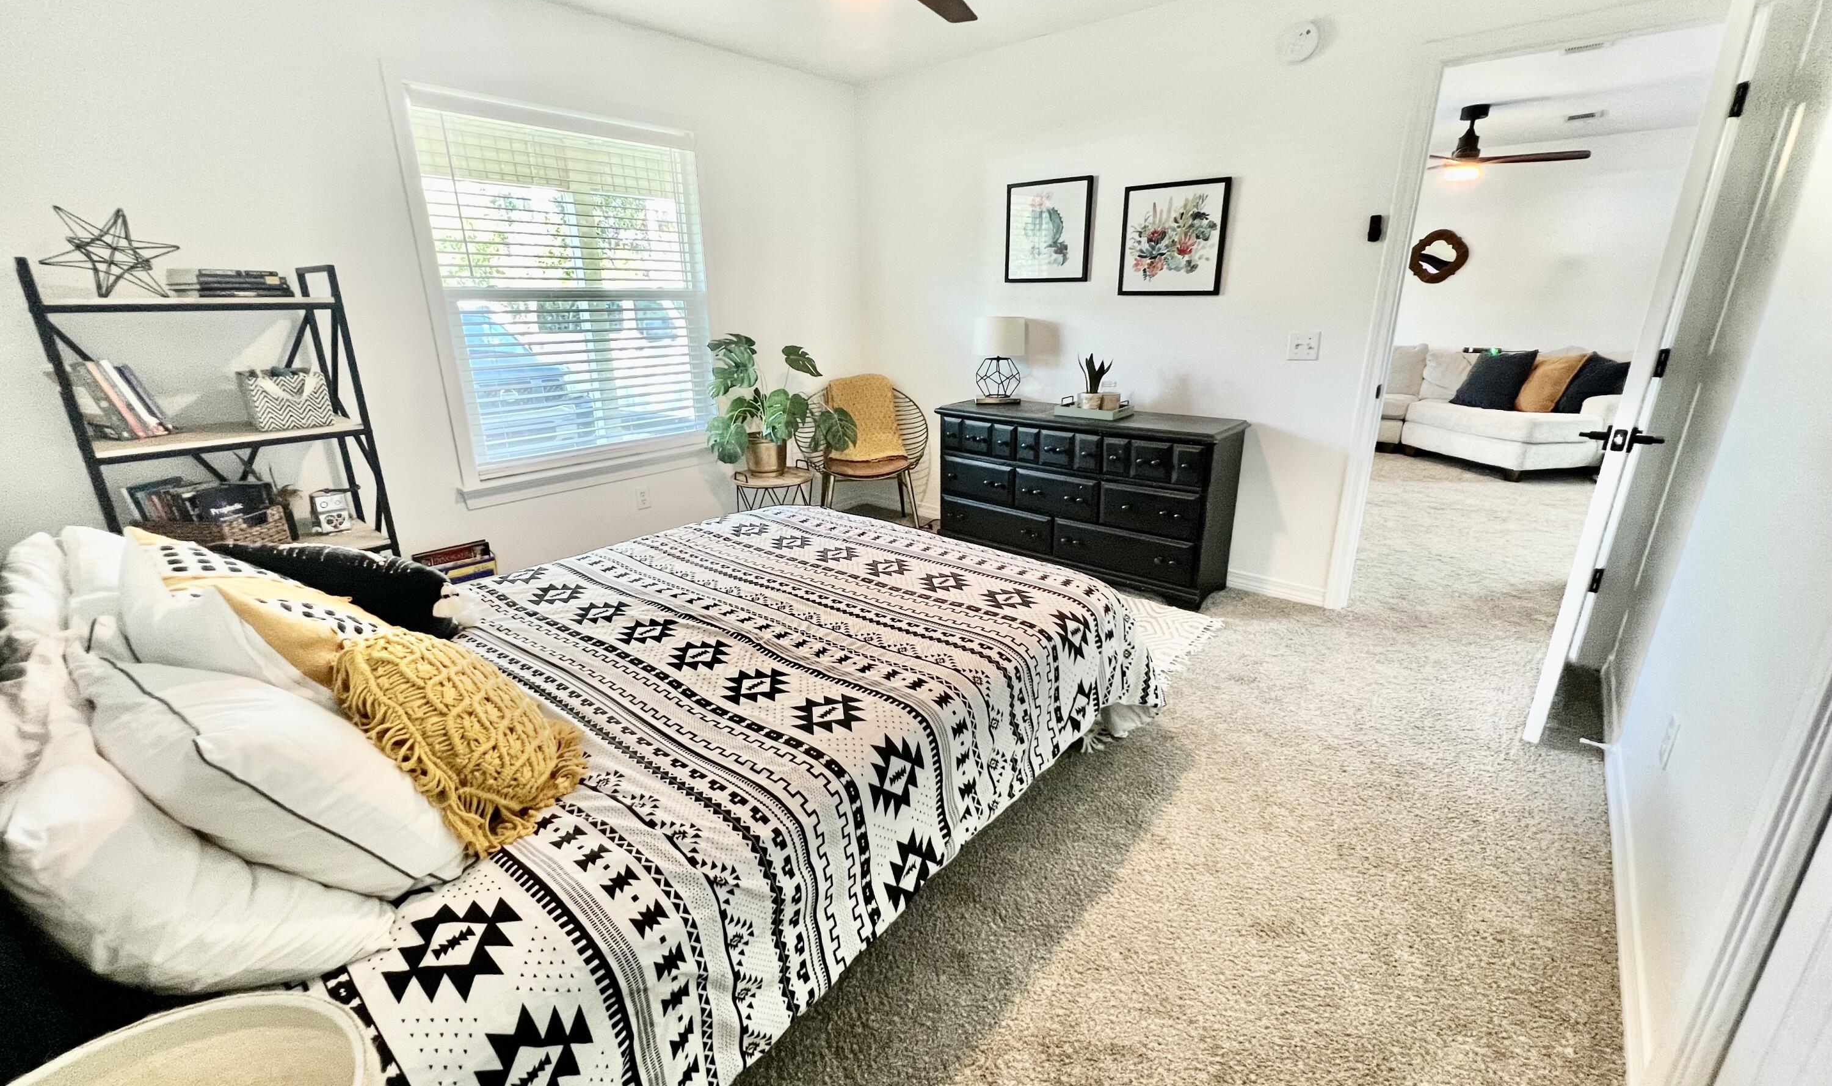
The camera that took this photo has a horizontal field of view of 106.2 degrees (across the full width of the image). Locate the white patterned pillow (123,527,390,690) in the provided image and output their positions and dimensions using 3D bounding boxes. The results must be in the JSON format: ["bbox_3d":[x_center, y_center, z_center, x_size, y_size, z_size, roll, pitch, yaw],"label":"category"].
[{"bbox_3d":[-1.060,0.156,1.178,0.470,0.440,0.160,11,56,33],"label":"white patterned pillow"}]

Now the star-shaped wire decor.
[{"bbox_3d":[-2.207,-0.786,1.888,0.200,0.220,0.260,14,23,39],"label":"star-shaped wire decor"}]

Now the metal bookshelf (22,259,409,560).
[{"bbox_3d":[-2.098,-0.102,2.228,0.360,1.480,0.610,14,23,39],"label":"metal bookshelf"}]

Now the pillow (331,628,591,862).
[{"bbox_3d":[-0.768,0.292,1.183,0.500,0.160,0.310,22,-4,35],"label":"pillow"}]

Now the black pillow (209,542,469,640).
[{"bbox_3d":[-1.327,0.096,1.536,0.480,0.470,0.170,15,67,40],"label":"black pillow"}]

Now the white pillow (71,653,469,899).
[{"bbox_3d":[-0.893,0.231,0.958,0.570,0.460,0.190,15,55,40],"label":"white pillow"}]

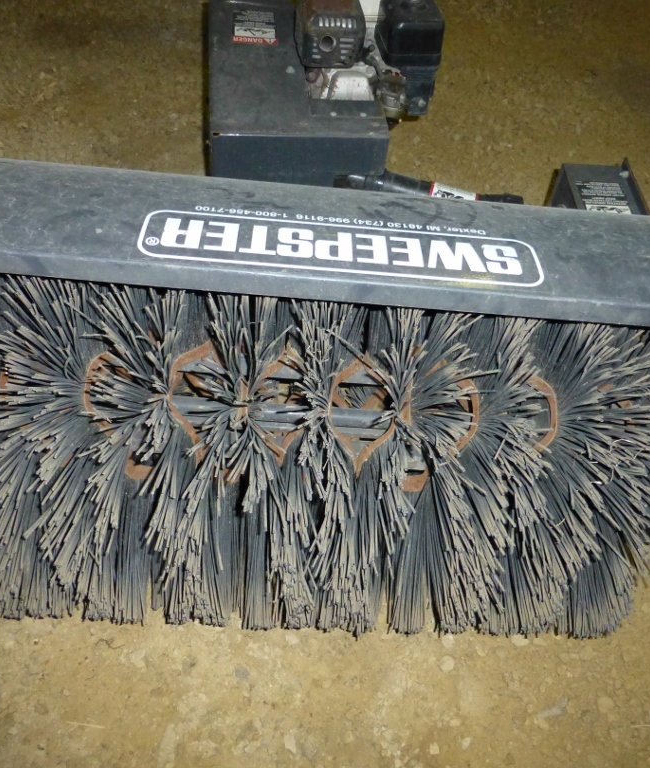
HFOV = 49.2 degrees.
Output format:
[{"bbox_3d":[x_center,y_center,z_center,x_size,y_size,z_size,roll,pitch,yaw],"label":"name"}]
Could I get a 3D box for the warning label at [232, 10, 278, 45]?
[{"bbox_3d":[-0.124,-0.631,1.257,0.080,0.005,0.110,-2,55,-9],"label":"warning label"}]

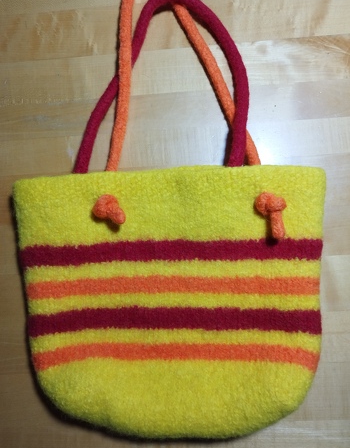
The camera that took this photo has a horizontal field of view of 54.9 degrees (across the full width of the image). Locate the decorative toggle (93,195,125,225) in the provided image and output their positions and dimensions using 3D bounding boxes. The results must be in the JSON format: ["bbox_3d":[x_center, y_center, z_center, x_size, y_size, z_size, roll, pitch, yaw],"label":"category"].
[{"bbox_3d":[-0.070,-0.015,0.361,0.035,0.029,0.032,-1,84,2],"label":"decorative toggle"}]

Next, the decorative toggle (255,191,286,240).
[{"bbox_3d":[0.101,-0.009,0.357,0.035,0.028,0.050,-1,84,2],"label":"decorative toggle"}]

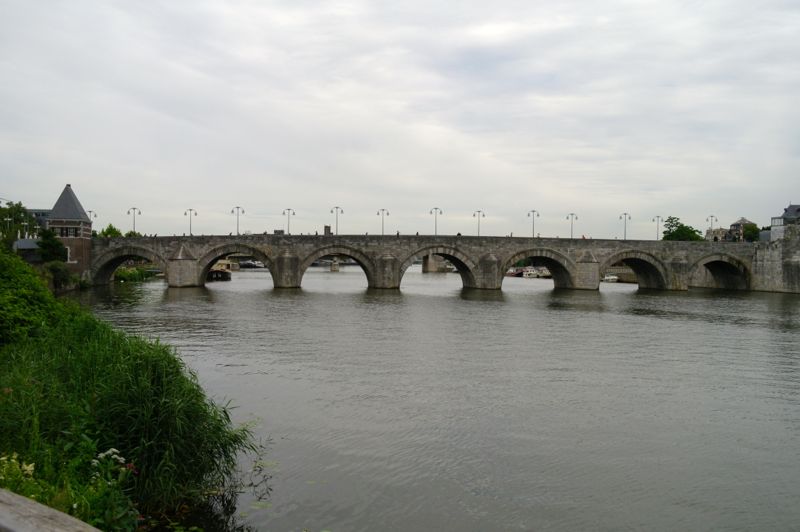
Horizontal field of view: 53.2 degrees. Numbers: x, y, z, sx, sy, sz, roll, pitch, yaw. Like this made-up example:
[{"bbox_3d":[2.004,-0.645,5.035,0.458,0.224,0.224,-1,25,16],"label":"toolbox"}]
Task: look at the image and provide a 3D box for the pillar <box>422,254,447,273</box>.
[{"bbox_3d":[21.200,-1.500,480.000,12.000,11.000,14.000,1,0,-9],"label":"pillar"}]

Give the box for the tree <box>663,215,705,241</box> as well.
[{"bbox_3d":[93.000,-8.200,262.000,14.000,16.000,13.000,1,0,0],"label":"tree"}]

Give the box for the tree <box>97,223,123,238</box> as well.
[{"bbox_3d":[-67.600,-5.100,186.000,6.500,10.000,6.300,1,0,0],"label":"tree"}]

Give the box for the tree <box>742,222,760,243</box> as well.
[{"bbox_3d":[108.000,-7.200,246.000,6.000,12.000,6.000,1,0,0],"label":"tree"}]

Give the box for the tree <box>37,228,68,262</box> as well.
[{"bbox_3d":[-44.800,-2.450,103.000,4.100,4.600,4.100,1,0,0],"label":"tree"}]

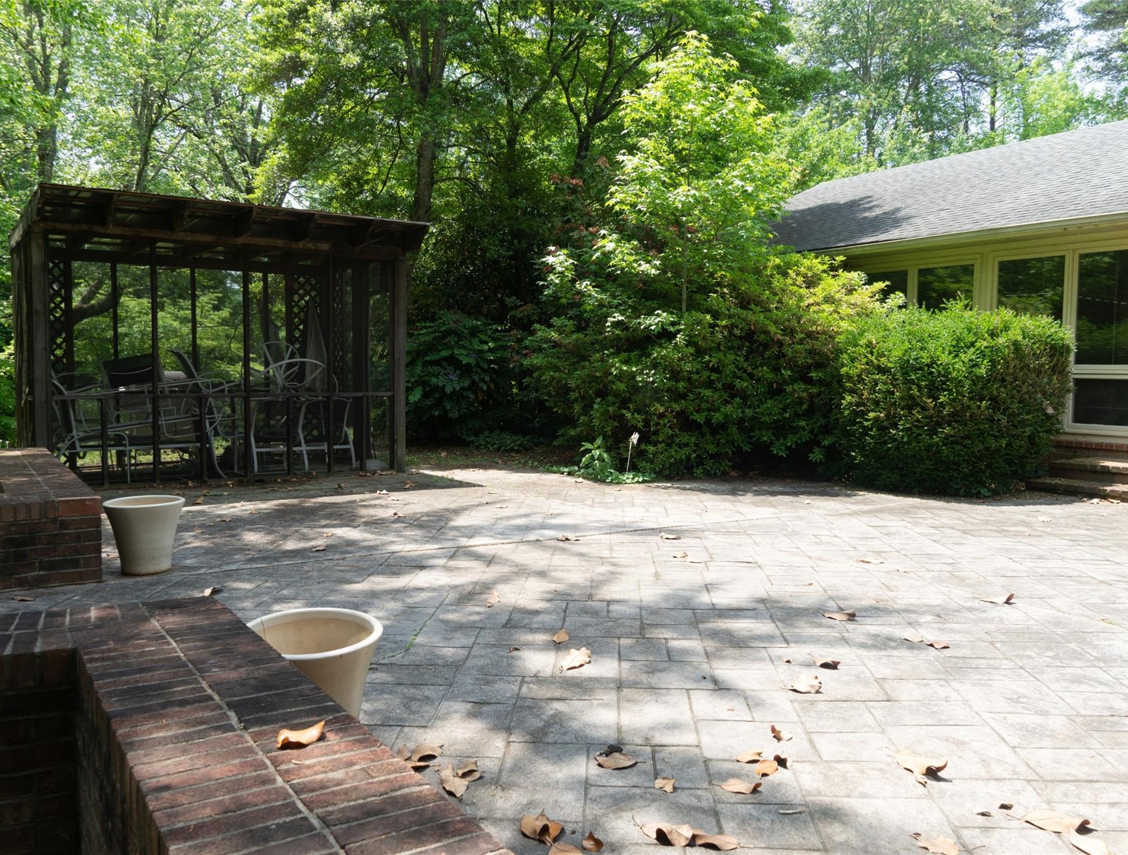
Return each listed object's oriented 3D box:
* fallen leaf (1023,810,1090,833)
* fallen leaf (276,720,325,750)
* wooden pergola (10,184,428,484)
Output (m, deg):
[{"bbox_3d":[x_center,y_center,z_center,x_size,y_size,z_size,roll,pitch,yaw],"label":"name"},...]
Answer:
[{"bbox_3d":[1.239,0.993,2.425,0.152,0.035,0.070,1,4,18],"label":"fallen leaf"},{"bbox_3d":[-0.489,0.570,1.787,0.094,0.035,0.056,-1,4,-22],"label":"fallen leaf"},{"bbox_3d":[-3.650,-0.810,10.000,3.400,2.540,3.250,-3,5,-33],"label":"wooden pergola"}]

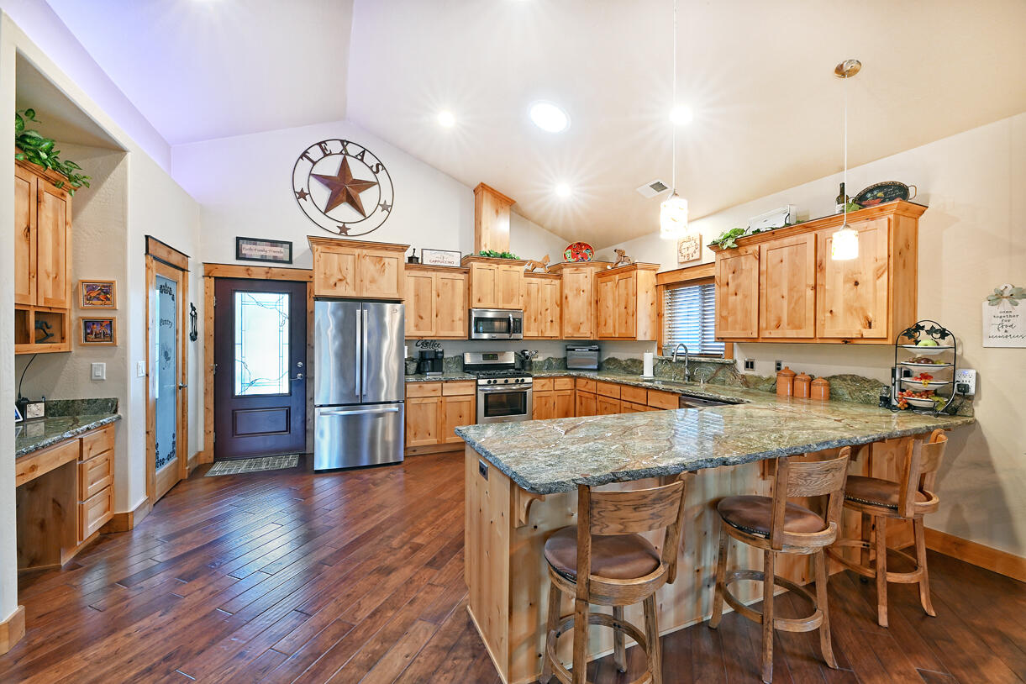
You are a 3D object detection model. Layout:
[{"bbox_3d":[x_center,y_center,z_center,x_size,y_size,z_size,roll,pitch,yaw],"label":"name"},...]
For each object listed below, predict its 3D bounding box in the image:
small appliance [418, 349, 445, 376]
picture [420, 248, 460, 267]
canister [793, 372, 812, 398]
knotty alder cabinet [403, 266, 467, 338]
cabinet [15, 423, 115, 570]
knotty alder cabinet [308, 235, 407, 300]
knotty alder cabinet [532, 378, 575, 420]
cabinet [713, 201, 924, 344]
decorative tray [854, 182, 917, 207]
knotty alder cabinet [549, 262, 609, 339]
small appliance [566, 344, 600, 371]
[{"bbox_3d":[-1.065,0.266,5.192,0.290,0.335,0.280,0,0,-24],"label":"small appliance"},{"bbox_3d":[-0.913,-1.068,5.115,0.525,0.203,0.030,0,0,-24],"label":"picture"},{"bbox_3d":[2.455,0.361,3.376,0.120,0.214,0.120,0,0,-24],"label":"canister"},{"bbox_3d":[-1.040,-0.496,5.261,0.870,0.932,0.380,0,0,-24],"label":"knotty alder cabinet"},{"bbox_3d":[-2.854,0.948,2.230,0.600,0.833,1.105,0,0,-24],"label":"cabinet"},{"bbox_3d":[-1.821,-0.800,4.743,1.078,0.645,0.680,0,0,-24],"label":"knotty alder cabinet"},{"bbox_3d":[0.435,0.923,5.764,0.660,0.880,0.635,0,0,-24],"label":"knotty alder cabinet"},{"bbox_3d":[2.365,-0.454,3.302,0.400,0.931,1.445,0,0,-24],"label":"cabinet"},{"bbox_3d":[2.638,-1.002,2.863,0.035,0.255,0.385,14,-5,-22],"label":"decorative tray"},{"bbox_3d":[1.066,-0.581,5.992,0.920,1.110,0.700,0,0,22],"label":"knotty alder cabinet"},{"bbox_3d":[1.048,0.234,5.998,0.450,0.390,0.290,0,0,22],"label":"small appliance"}]

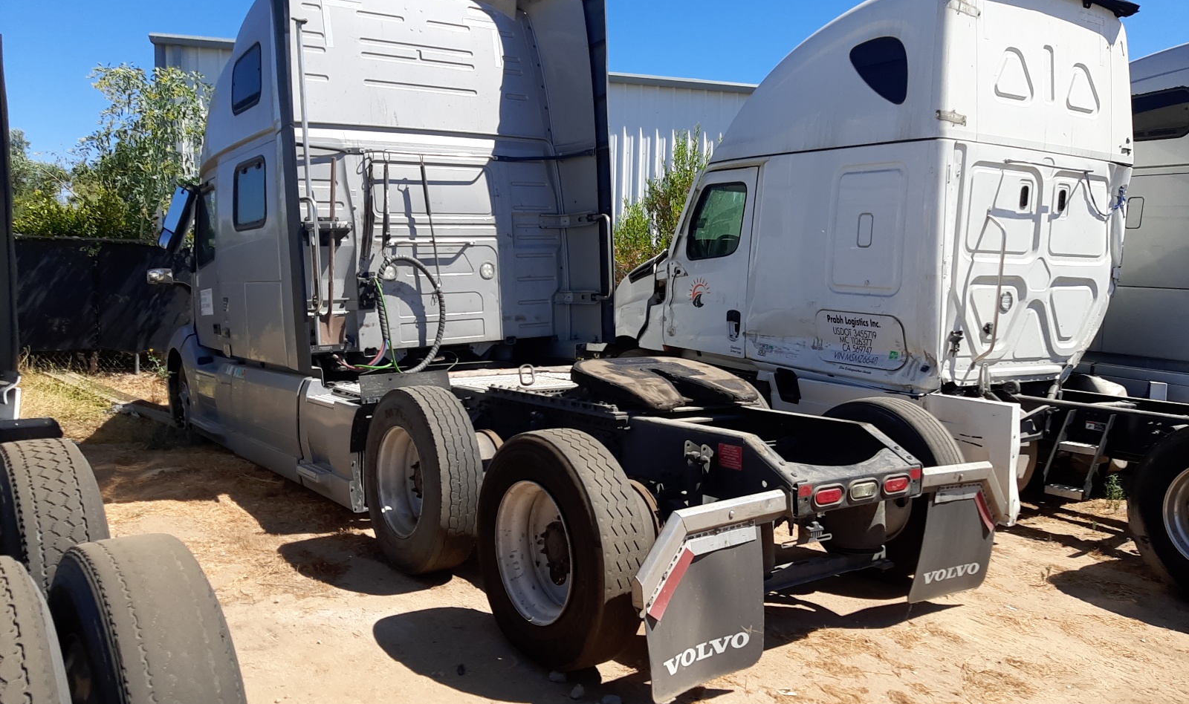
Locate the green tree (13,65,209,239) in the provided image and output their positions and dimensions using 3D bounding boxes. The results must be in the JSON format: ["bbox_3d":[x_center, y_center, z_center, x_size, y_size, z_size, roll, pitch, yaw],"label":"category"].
[{"bbox_3d":[-7.100,-1.963,13.100,3.000,4.400,2.600,0,5,-17],"label":"green tree"}]

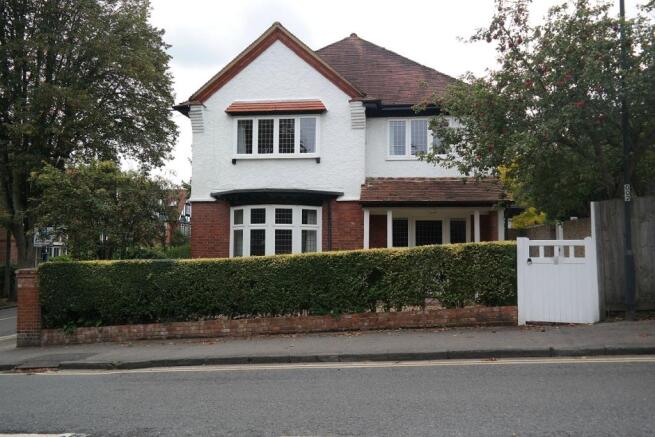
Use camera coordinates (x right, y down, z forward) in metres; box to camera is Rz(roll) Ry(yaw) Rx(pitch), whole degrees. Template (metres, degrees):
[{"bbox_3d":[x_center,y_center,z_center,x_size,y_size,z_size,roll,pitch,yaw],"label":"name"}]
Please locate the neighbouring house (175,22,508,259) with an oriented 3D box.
[{"bbox_3d":[0.640,-1.983,17.991,9.300,9.100,9.800,0,-2,6],"label":"neighbouring house"}]

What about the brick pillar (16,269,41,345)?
[{"bbox_3d":[-6.796,2.032,11.336,0.480,1.760,0.480,0,-2,11],"label":"brick pillar"}]

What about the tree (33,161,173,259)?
[{"bbox_3d":[-6.200,0.592,13.487,3.800,4.400,3.600,0,-2,9],"label":"tree"}]

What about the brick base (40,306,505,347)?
[{"bbox_3d":[-1.480,2.246,10.224,10.230,0.380,0.240,-5,-3,11],"label":"brick base"}]

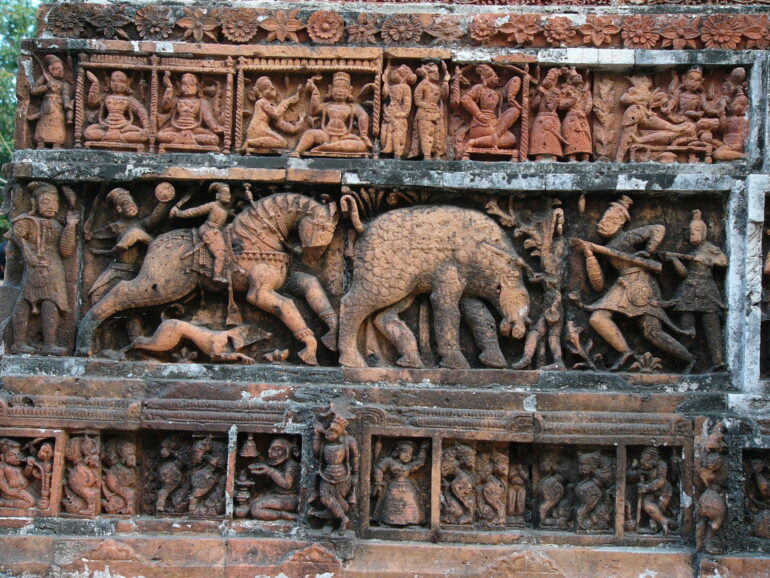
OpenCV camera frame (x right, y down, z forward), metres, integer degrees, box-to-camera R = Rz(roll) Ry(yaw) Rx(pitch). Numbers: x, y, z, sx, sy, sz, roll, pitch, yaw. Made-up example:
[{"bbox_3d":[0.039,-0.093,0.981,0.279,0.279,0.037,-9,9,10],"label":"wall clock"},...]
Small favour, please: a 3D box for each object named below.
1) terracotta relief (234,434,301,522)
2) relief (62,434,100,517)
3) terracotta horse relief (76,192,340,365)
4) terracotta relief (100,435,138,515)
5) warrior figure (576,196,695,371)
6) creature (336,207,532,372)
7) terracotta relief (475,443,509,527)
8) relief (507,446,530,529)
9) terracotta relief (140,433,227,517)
[{"bbox_3d":[-0.226,0.365,2.794,0.120,0.163,0.055,1,-2,2],"label":"terracotta relief"},{"bbox_3d":[-0.589,0.361,2.808,0.059,0.154,0.050,1,-2,2],"label":"relief"},{"bbox_3d":[-0.340,-0.025,2.818,0.505,0.344,0.085,1,-2,2],"label":"terracotta horse relief"},{"bbox_3d":[-0.515,0.363,2.805,0.061,0.142,0.050,1,-2,2],"label":"terracotta relief"},{"bbox_3d":[0.484,-0.010,2.804,0.218,0.333,0.065,1,-2,2],"label":"warrior figure"},{"bbox_3d":[0.096,-0.008,2.805,0.367,0.325,0.085,1,-2,2],"label":"creature"},{"bbox_3d":[0.205,0.376,2.786,0.062,0.157,0.045,1,-2,2],"label":"terracotta relief"},{"bbox_3d":[0.257,0.381,2.784,0.042,0.153,0.045,1,-2,2],"label":"relief"},{"bbox_3d":[-0.390,0.358,2.802,0.158,0.156,0.050,1,-2,2],"label":"terracotta relief"}]

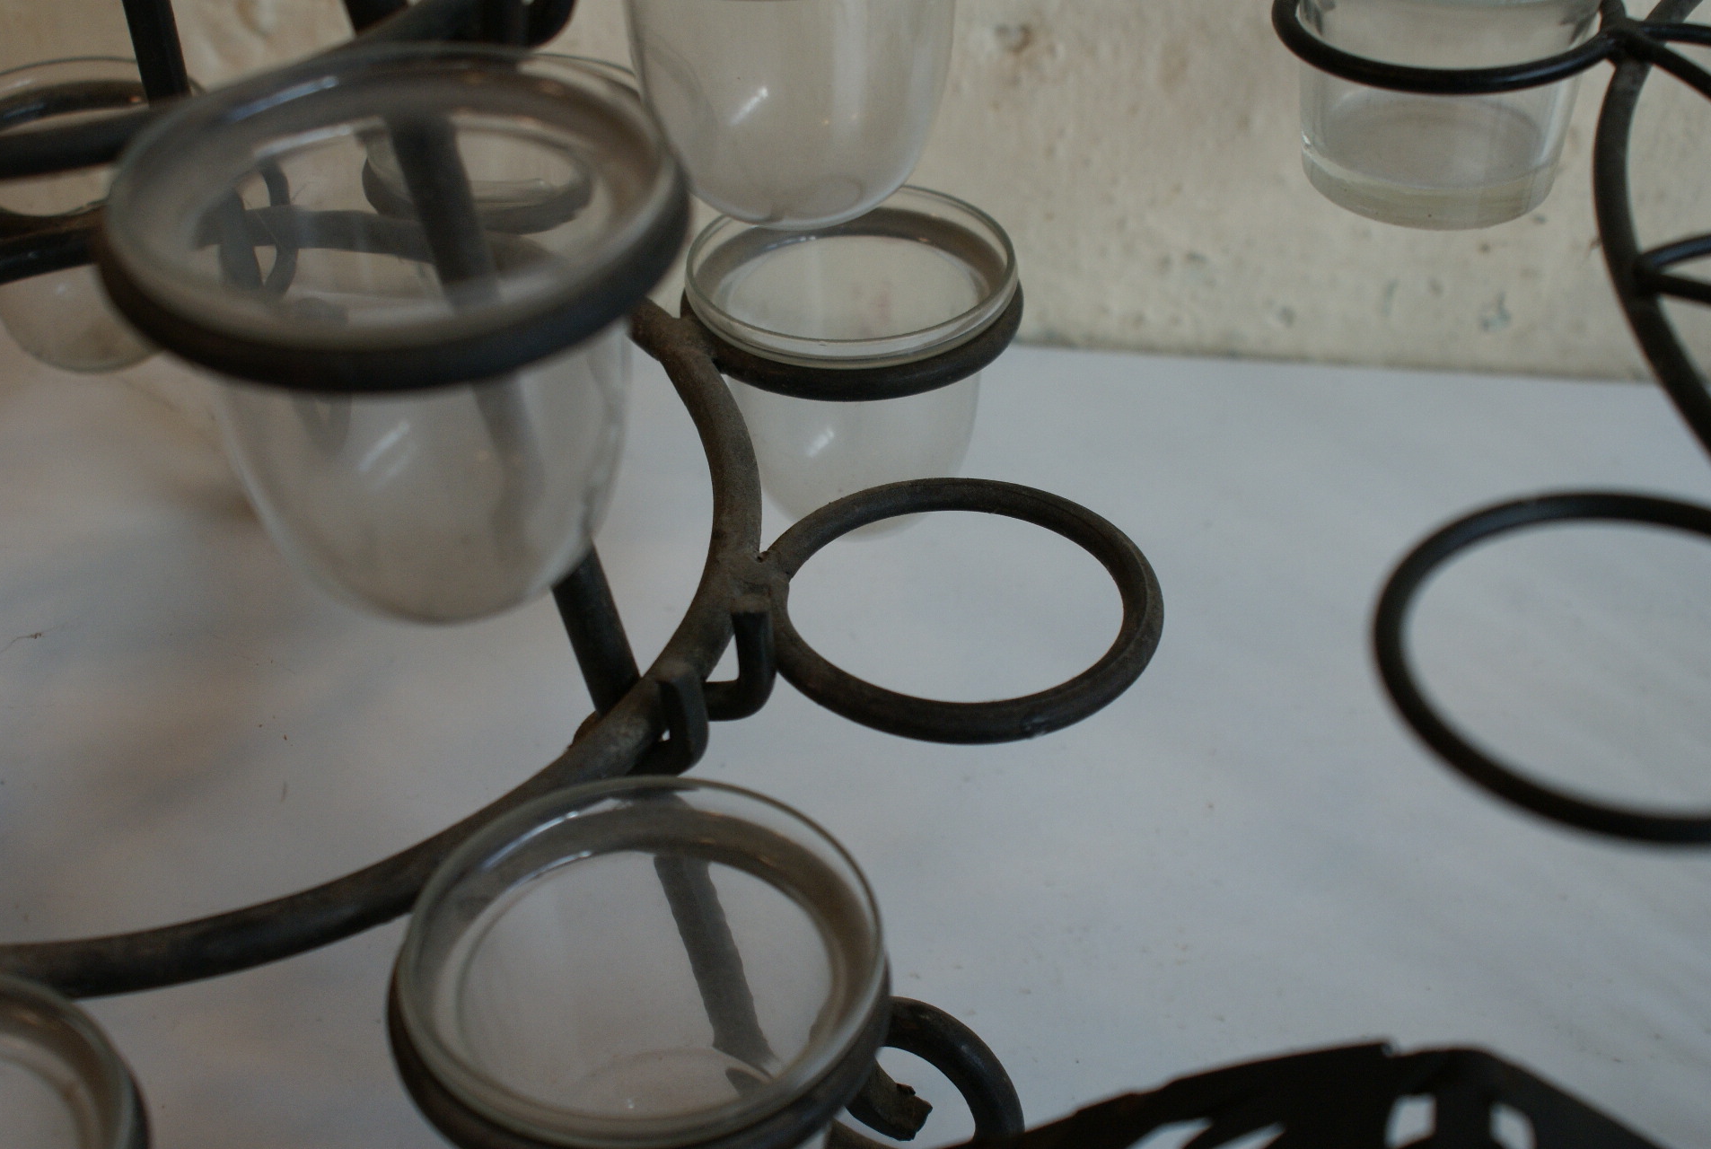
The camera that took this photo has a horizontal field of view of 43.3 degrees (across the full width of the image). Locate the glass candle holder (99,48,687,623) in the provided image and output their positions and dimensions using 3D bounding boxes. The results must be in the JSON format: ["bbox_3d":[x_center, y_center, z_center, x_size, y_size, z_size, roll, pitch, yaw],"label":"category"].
[{"bbox_3d":[-0.055,-0.025,0.277,0.069,0.064,0.069,-1,39,0],"label":"glass candle holder"}]

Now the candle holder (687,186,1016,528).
[{"bbox_3d":[0.000,-0.038,0.457,0.067,0.065,0.067,-1,38,0],"label":"candle holder"}]

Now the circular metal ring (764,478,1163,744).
[{"bbox_3d":[0.018,0.004,0.372,0.070,0.006,0.070,0,38,0],"label":"circular metal ring"}]

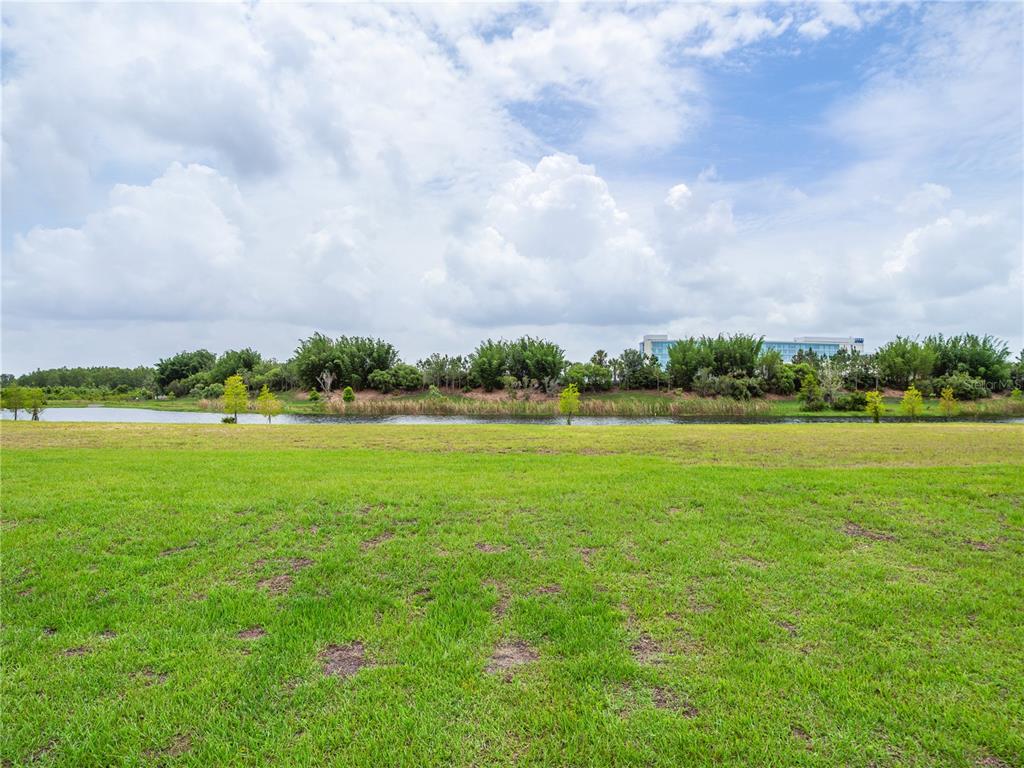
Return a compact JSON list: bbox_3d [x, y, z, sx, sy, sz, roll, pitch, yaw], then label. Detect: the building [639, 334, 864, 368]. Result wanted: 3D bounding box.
[{"bbox_3d":[139.000,-12.700,350.000,135.000,28.000,25.000,0,0,-9],"label":"building"}]

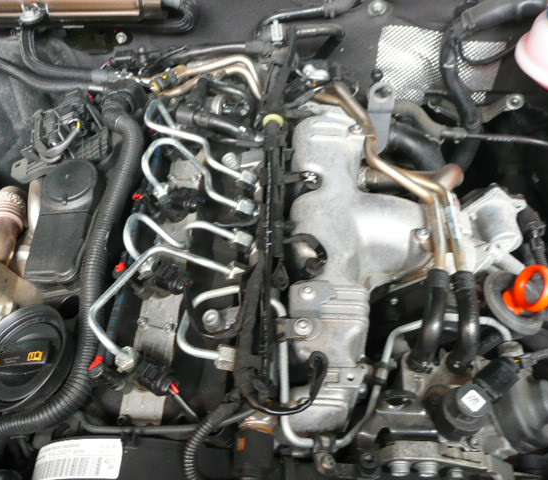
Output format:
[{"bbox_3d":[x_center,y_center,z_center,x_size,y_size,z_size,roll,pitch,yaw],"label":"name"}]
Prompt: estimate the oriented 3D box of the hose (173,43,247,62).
[{"bbox_3d":[-0.074,-0.221,0.610,0.085,0.015,0.015,-7,56,-4],"label":"hose"}]

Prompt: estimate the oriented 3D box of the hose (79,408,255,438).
[{"bbox_3d":[-0.085,0.146,0.410,0.136,0.018,0.019,0,56,0],"label":"hose"}]

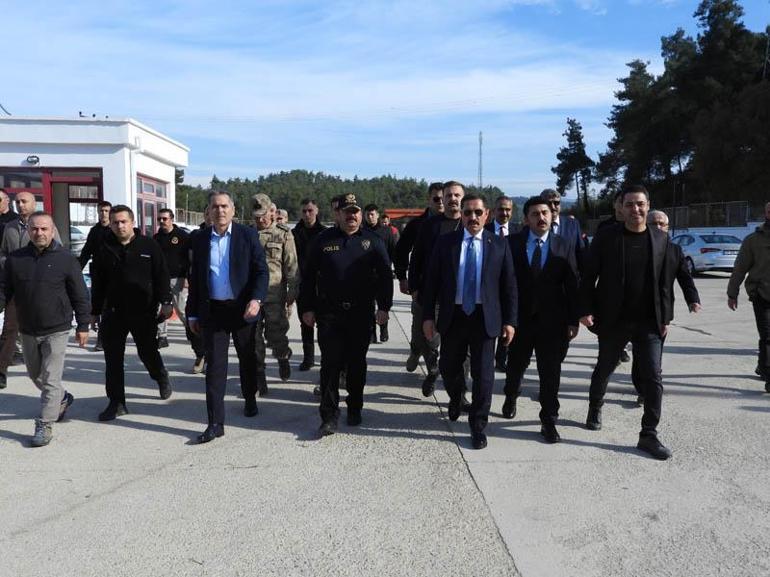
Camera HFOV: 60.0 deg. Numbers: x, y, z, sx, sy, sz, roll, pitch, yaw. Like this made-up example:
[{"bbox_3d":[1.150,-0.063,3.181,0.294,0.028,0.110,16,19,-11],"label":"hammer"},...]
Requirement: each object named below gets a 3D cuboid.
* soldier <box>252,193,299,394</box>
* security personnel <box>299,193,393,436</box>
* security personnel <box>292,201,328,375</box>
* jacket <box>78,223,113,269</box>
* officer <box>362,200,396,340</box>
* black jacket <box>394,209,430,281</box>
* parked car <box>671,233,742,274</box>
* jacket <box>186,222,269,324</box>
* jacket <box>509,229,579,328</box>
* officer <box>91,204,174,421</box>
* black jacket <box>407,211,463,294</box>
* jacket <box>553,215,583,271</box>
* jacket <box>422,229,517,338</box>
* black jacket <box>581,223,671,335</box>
[{"bbox_3d":[-1.046,0.033,6.200,0.550,1.800,0.500,0,6,3],"label":"soldier"},{"bbox_3d":[-0.301,0.171,5.080,0.670,1.760,0.460,1,6,5],"label":"security personnel"},{"bbox_3d":[-0.773,-0.012,7.116,0.540,1.800,0.450,0,6,0],"label":"security personnel"},{"bbox_3d":[-3.448,-0.428,8.200,0.580,0.700,0.340,0,6,0],"label":"jacket"},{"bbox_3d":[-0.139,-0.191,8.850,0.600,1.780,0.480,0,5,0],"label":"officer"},{"bbox_3d":[0.385,-0.390,6.500,0.600,0.760,0.370,0,5,0],"label":"black jacket"},{"bbox_3d":[10.300,-1.230,22.300,1.830,1.470,4.650,0,5,-2],"label":"parked car"},{"bbox_3d":[-1.199,-0.114,5.080,0.590,0.760,0.360,0,5,2],"label":"jacket"},{"bbox_3d":[1.196,-0.076,5.100,0.570,0.760,0.350,1,5,9],"label":"jacket"},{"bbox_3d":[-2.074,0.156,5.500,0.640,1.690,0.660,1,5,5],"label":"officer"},{"bbox_3d":[0.531,-0.290,6.050,0.620,0.770,0.380,0,5,0],"label":"black jacket"},{"bbox_3d":[1.665,-0.279,6.400,0.560,0.800,0.330,0,6,-3],"label":"jacket"},{"bbox_3d":[0.625,-0.037,4.930,0.660,0.790,0.380,0,6,0],"label":"jacket"},{"bbox_3d":[1.744,-0.073,4.900,0.620,0.800,0.370,0,5,1],"label":"black jacket"}]

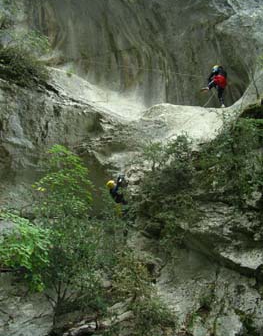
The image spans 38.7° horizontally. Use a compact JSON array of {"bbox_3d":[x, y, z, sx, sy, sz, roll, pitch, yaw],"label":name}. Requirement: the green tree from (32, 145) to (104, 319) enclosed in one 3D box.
[{"bbox_3d":[-1.753,1.916,11.300,2.050,4.950,1.950,0,-18,0],"label":"green tree"}]

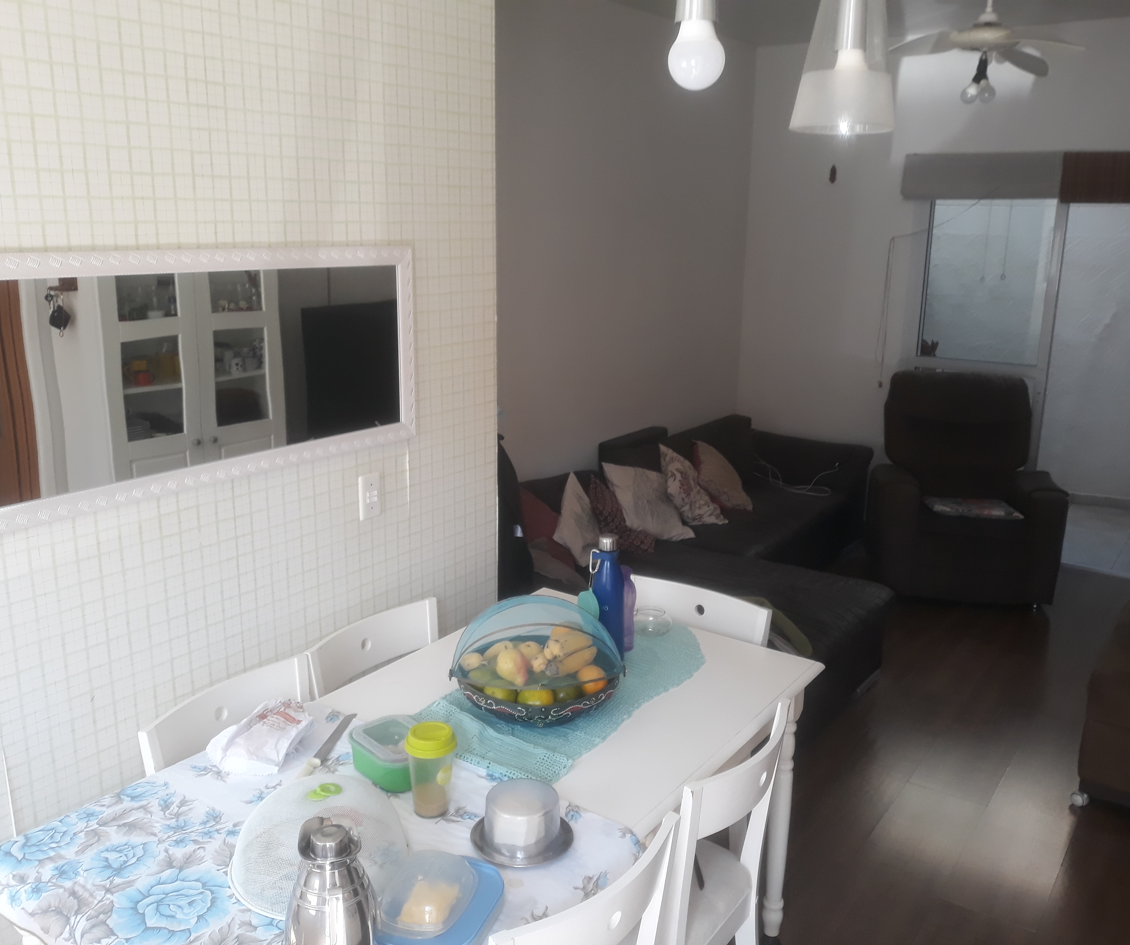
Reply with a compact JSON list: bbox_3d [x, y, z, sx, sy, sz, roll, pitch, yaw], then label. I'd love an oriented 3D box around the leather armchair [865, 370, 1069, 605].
[{"bbox_3d":[2.019,0.061,5.063,0.820,1.060,0.850,3,14,9],"label":"leather armchair"}]

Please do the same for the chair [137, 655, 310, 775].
[{"bbox_3d":[-0.535,0.895,2.038,0.470,0.841,0.425,11,17,34],"label":"chair"}]

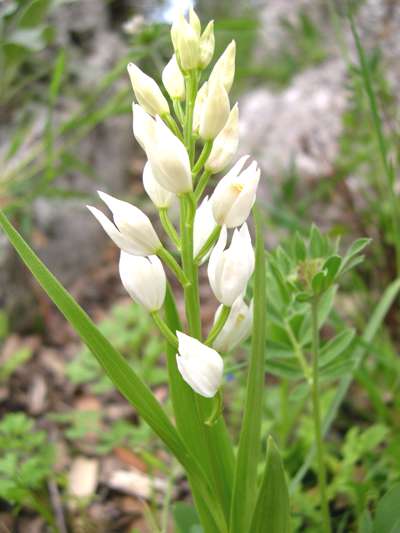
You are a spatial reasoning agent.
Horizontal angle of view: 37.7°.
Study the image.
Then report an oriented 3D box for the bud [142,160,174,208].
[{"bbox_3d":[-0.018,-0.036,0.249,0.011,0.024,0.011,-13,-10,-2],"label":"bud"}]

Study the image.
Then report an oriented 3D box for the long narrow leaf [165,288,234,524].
[{"bbox_3d":[-0.002,0.060,0.252,0.022,0.104,0.013,-10,0,0],"label":"long narrow leaf"}]

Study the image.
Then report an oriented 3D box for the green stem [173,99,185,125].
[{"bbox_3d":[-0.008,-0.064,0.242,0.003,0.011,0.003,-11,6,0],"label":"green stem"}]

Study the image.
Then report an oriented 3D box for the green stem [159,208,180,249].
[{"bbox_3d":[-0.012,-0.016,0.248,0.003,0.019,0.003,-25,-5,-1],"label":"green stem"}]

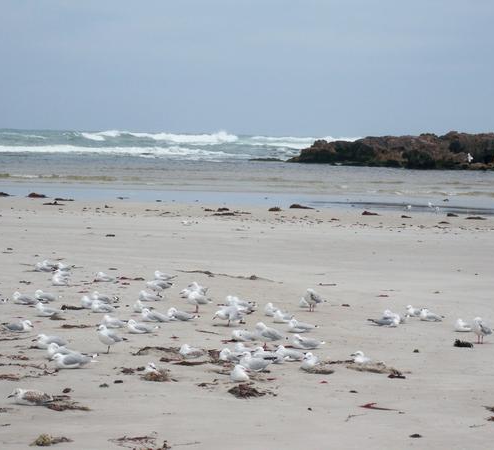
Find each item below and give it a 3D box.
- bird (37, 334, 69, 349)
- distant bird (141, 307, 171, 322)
[{"bbox_3d":[-1.981,1.187,18.462,0.385,0.160,0.140,1,3,-18],"label":"bird"},{"bbox_3d":[-0.919,0.919,18.509,0.380,0.140,0.135,1,3,-8],"label":"distant bird"}]

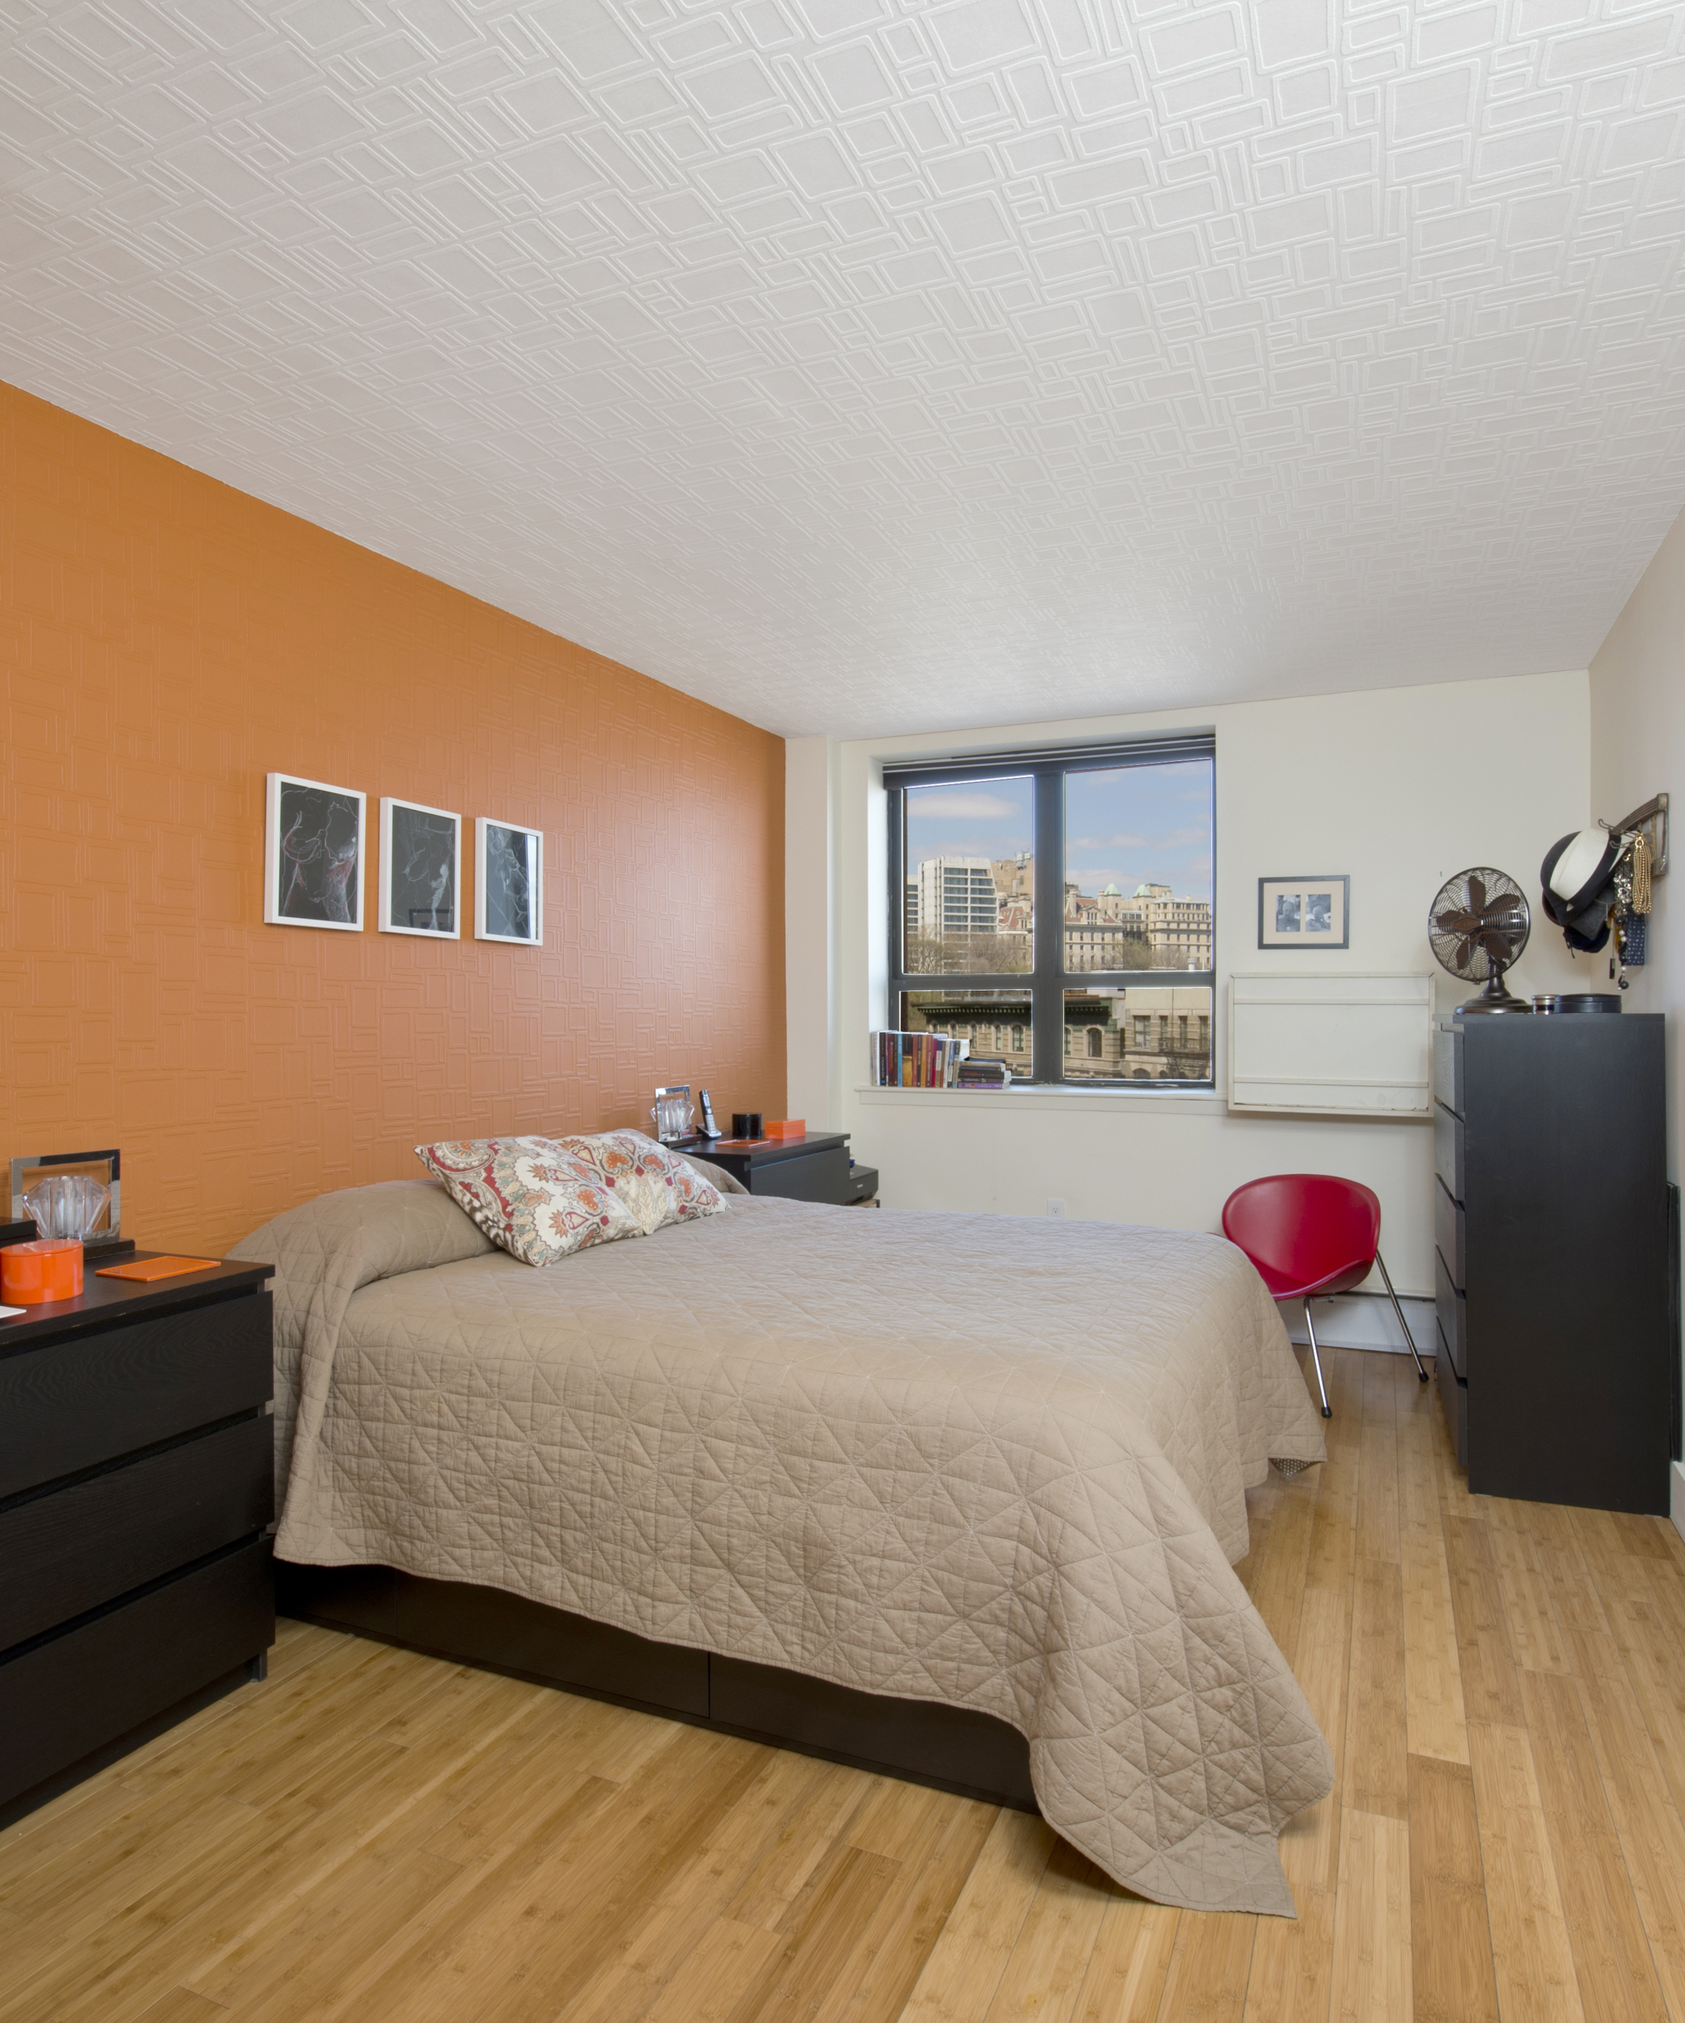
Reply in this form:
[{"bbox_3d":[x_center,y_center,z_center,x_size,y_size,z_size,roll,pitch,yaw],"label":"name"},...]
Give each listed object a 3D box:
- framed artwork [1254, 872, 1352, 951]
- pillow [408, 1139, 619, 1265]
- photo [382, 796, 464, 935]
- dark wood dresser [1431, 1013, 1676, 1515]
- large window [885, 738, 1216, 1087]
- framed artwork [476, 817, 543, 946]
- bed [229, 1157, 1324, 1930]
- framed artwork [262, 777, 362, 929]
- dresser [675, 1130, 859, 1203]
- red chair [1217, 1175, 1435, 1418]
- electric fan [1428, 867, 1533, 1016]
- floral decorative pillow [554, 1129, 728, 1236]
[{"bbox_3d":[1.751,-0.372,4.478,0.320,0.277,0.020,0,0,24],"label":"framed artwork"},{"bbox_3d":[-0.794,0.465,3.037,0.450,0.130,0.440,37,15,19],"label":"pillow"},{"bbox_3d":[-1.159,-0.383,3.261,0.030,0.360,0.270,0,0,24],"label":"photo"},{"bbox_3d":[1.980,0.629,3.351,0.480,1.230,0.800,0,0,23],"label":"dark wood dresser"},{"bbox_3d":[0.865,-0.396,5.079,1.470,1.440,0.120,0,0,24],"label":"large window"},{"bbox_3d":[-0.986,-0.377,3.516,0.022,0.348,0.272,0,0,24],"label":"framed artwork"},{"bbox_3d":[-0.036,0.840,2.883,2.320,0.840,1.790,0,0,24],"label":"bed"},{"bbox_3d":[-1.304,-0.386,2.941,0.030,0.360,0.275,0,0,24],"label":"framed artwork"},{"bbox_3d":[-0.349,0.860,4.160,0.480,0.780,0.800,0,0,24],"label":"dresser"},{"bbox_3d":[1.577,0.909,4.067,0.570,0.710,0.570,0,0,-38],"label":"red chair"},{"bbox_3d":[1.899,-0.209,3.501,0.250,0.445,0.340,0,0,-28],"label":"electric fan"},{"bbox_3d":[-0.630,0.509,3.560,0.450,0.130,0.470,35,14,20],"label":"floral decorative pillow"}]

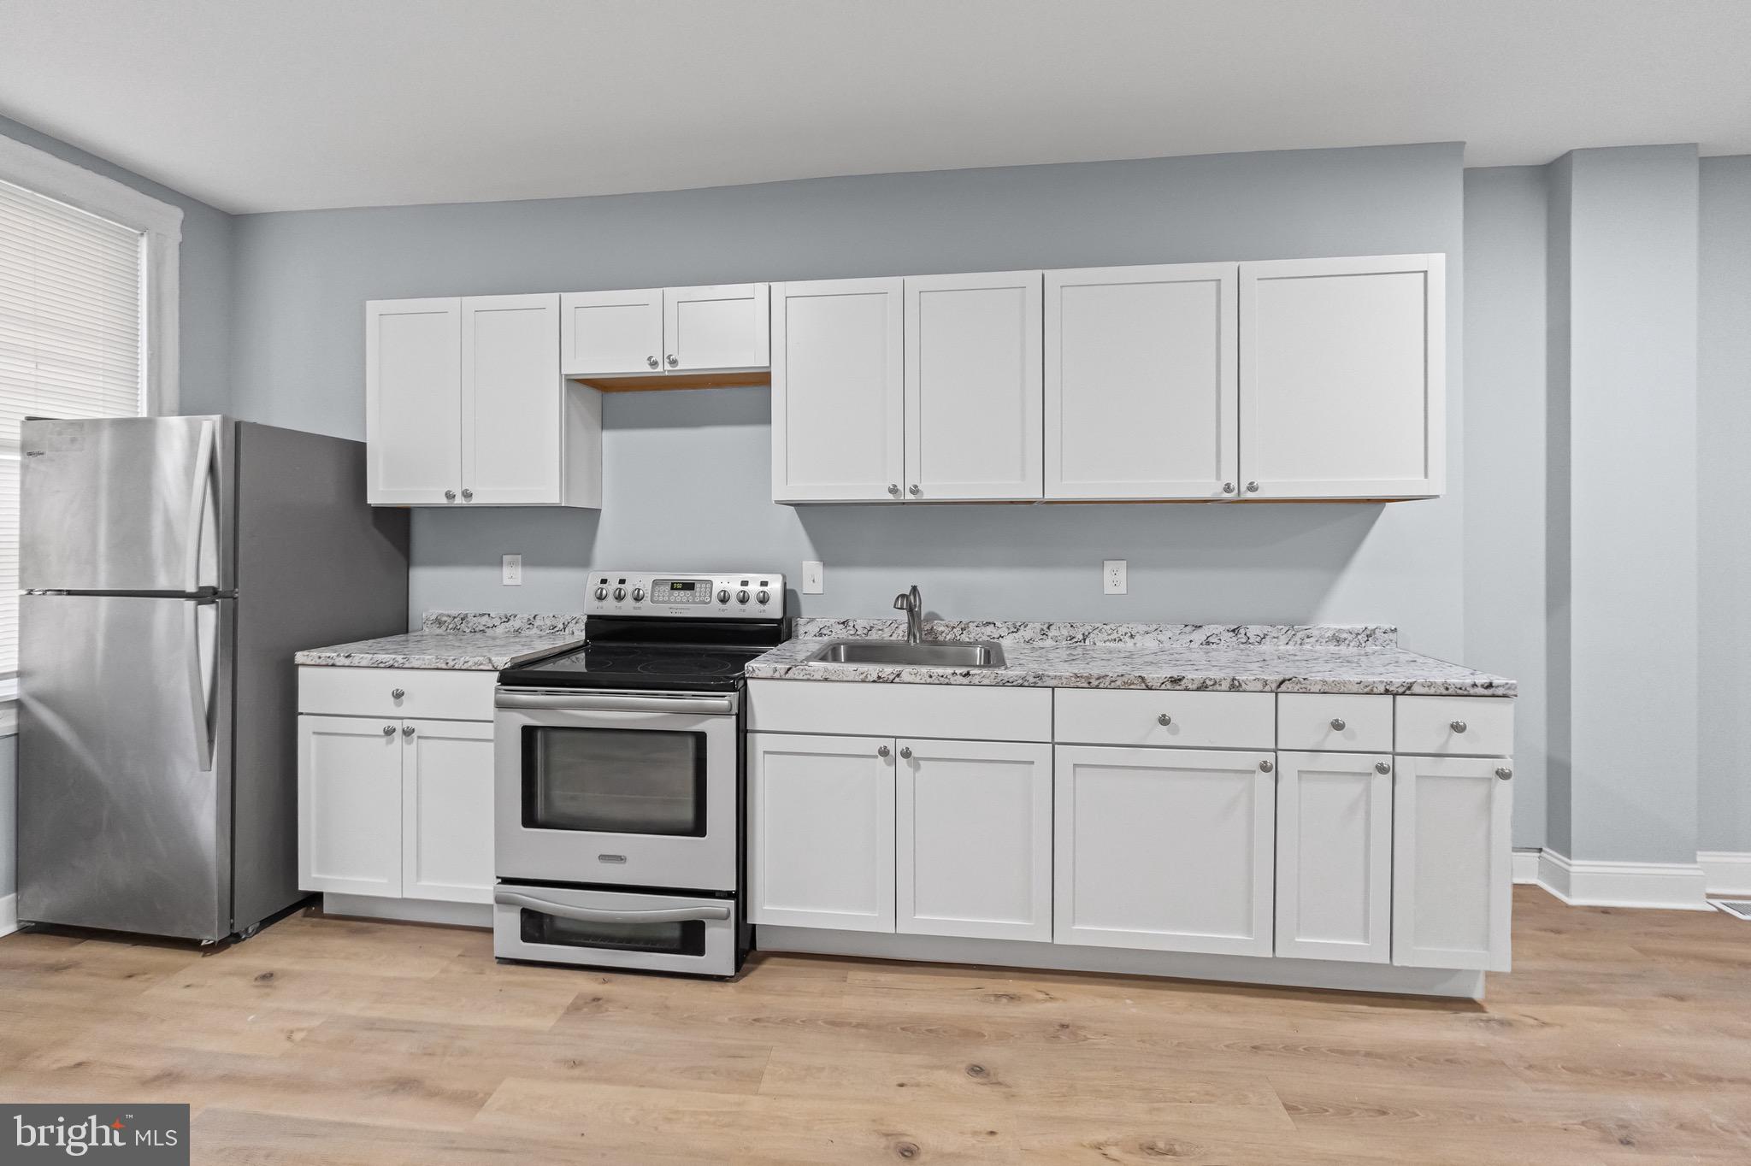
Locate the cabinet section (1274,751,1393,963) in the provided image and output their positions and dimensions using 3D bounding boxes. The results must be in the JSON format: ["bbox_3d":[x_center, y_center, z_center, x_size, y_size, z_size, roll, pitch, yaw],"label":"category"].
[{"bbox_3d":[1.298,0.753,2.414,0.301,0.574,0.550,0,1,8],"label":"cabinet section"}]

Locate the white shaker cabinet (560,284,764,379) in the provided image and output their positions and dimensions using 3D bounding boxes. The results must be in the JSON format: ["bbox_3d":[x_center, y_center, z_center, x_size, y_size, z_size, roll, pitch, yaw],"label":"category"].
[{"bbox_3d":[-0.718,-0.882,2.871,0.768,0.294,0.325,0,1,8],"label":"white shaker cabinet"}]

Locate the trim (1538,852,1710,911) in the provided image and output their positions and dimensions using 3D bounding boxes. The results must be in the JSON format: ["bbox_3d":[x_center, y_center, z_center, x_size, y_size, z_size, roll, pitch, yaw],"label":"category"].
[{"bbox_3d":[2.748,1.091,2.895,0.470,0.163,0.200,0,1,8],"label":"trim"}]

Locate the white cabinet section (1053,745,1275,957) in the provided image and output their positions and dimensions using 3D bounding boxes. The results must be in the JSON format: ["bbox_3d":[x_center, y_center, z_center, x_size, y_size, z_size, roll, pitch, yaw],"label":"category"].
[{"bbox_3d":[0.850,0.749,2.475,0.603,0.574,0.550,0,1,8],"label":"white cabinet section"}]

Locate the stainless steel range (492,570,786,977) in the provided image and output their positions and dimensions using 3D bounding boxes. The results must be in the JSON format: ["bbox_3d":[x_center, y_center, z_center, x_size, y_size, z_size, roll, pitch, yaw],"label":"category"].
[{"bbox_3d":[-0.752,0.561,2.670,0.762,1.184,0.730,0,1,8],"label":"stainless steel range"}]

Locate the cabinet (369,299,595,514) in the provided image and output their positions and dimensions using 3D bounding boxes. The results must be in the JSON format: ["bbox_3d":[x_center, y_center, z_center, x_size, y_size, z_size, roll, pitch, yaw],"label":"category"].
[{"bbox_3d":[-1.475,-0.660,2.975,0.755,0.747,0.325,0,1,8],"label":"cabinet"}]

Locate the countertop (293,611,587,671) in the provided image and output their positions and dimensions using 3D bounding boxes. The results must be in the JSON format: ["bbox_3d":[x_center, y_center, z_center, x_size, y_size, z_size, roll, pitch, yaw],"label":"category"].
[{"bbox_3d":[-1.495,0.203,2.835,0.771,0.148,0.631,0,1,8],"label":"countertop"}]

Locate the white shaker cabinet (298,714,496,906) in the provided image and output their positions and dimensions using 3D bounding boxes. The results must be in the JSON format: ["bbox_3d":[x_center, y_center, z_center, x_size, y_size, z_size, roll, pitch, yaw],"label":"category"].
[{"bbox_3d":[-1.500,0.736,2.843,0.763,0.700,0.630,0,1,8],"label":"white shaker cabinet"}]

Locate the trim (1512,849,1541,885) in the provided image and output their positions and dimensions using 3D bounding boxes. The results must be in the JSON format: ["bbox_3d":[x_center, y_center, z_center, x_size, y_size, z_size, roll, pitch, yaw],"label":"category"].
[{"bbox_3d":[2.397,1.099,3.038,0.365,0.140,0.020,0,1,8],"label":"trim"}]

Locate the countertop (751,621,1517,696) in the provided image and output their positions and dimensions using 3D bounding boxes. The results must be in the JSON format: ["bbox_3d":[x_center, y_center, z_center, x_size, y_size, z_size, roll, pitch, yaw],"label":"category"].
[{"bbox_3d":[0.707,0.222,2.541,2.132,0.148,0.631,0,1,8],"label":"countertop"}]

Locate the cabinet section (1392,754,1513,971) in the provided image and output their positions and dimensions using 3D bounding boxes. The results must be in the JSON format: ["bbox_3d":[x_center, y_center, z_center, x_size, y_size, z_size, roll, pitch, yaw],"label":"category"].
[{"bbox_3d":[1.595,0.755,2.374,0.298,0.574,0.550,0,1,8],"label":"cabinet section"}]

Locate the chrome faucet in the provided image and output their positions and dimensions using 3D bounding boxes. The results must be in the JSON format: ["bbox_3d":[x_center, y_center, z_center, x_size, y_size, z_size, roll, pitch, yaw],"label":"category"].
[{"bbox_3d":[0.117,0.118,2.765,0.085,0.219,0.210,1,1,14],"label":"chrome faucet"}]

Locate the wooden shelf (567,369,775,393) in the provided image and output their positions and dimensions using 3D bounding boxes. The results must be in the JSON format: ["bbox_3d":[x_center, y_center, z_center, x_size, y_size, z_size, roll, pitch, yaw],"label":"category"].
[{"bbox_3d":[-0.719,-0.744,2.883,0.770,0.025,0.305,0,1,8],"label":"wooden shelf"}]

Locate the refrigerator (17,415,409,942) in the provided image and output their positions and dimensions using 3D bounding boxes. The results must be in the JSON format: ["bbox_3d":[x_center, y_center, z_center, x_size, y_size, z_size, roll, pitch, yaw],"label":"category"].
[{"bbox_3d":[-2.359,0.307,2.841,0.771,1.666,0.823,1,1,9],"label":"refrigerator"}]

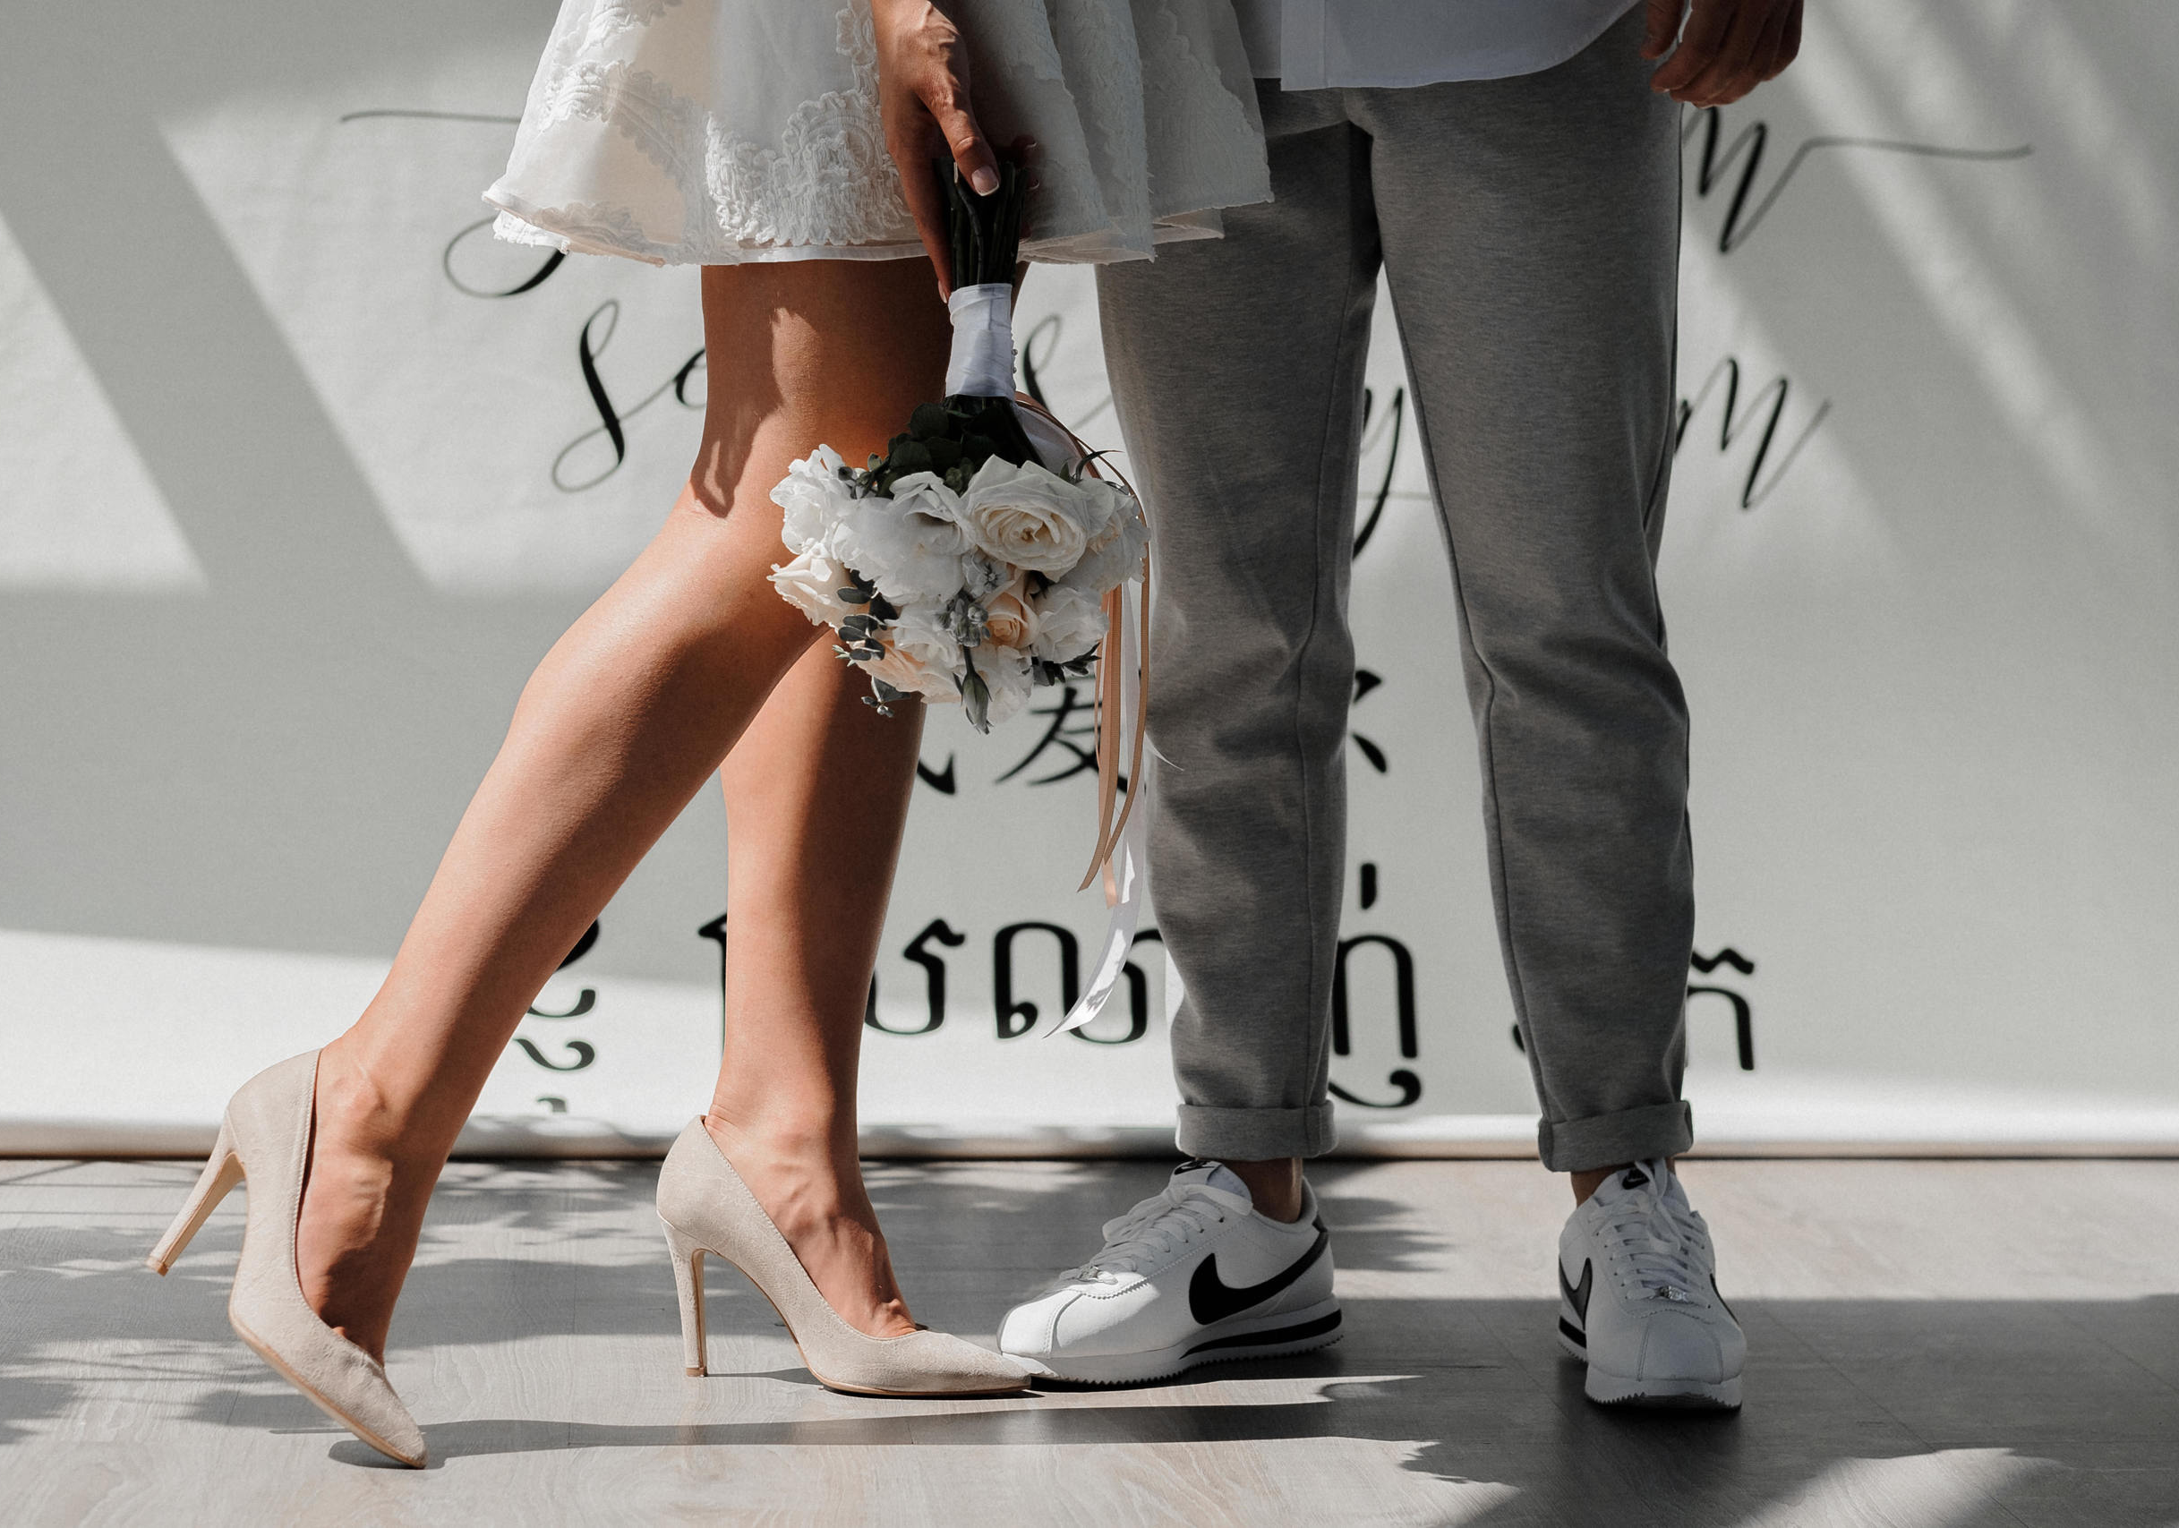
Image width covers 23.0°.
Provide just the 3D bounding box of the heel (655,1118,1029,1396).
[{"bbox_3d":[-0.160,0.320,3.503,0.247,0.170,0.080,2,5,13],"label":"heel"}]

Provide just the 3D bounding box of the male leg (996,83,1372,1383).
[{"bbox_3d":[0.071,-0.031,3.535,0.190,0.870,0.270,4,6,40],"label":"male leg"}]

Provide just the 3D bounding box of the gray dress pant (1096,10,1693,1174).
[{"bbox_3d":[0.209,-0.147,3.555,0.385,0.850,0.250,2,5,14],"label":"gray dress pant"}]

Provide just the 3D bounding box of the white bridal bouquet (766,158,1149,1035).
[{"bbox_3d":[-0.076,-0.104,3.267,0.235,0.535,0.210,1,5,6],"label":"white bridal bouquet"}]

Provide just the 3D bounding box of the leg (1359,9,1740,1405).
[{"bbox_3d":[0.308,-0.049,3.533,0.230,0.910,0.290,0,5,-3],"label":"leg"}]

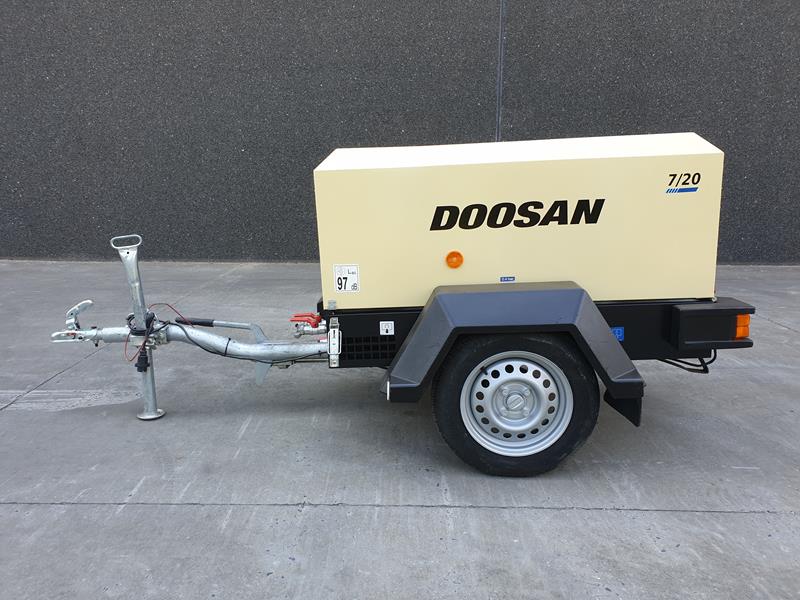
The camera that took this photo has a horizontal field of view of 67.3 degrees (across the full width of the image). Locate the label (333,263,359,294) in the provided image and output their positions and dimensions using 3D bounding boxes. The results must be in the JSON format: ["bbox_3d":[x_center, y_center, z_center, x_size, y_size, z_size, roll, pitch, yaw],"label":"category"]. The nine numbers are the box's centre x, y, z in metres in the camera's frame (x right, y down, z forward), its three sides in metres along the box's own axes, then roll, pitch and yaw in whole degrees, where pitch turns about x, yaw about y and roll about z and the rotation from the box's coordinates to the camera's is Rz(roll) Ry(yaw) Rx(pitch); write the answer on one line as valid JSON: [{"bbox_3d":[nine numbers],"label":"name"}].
[{"bbox_3d":[-0.183,-0.073,2.084,0.085,0.100,0.004,-2,12,3],"label":"label"}]

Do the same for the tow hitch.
[{"bbox_3d":[-0.870,0.105,2.468,1.227,0.766,0.220,-2,12,3],"label":"tow hitch"}]

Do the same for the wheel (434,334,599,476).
[{"bbox_3d":[0.381,0.324,2.001,0.546,0.536,0.160,1,13,3],"label":"wheel"}]

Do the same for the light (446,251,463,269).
[{"bbox_3d":[0.186,-0.137,2.045,0.061,0.061,0.016,-2,12,3],"label":"light"}]

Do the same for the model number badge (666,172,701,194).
[{"bbox_3d":[0.930,-0.383,1.969,0.108,0.066,0.004,-2,12,3],"label":"model number badge"}]

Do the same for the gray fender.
[{"bbox_3d":[0.362,0.137,1.988,0.810,0.350,0.240,-2,12,3],"label":"gray fender"}]

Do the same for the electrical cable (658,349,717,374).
[{"bbox_3d":[0.999,0.214,2.091,0.195,0.085,0.090,-2,12,3],"label":"electrical cable"}]

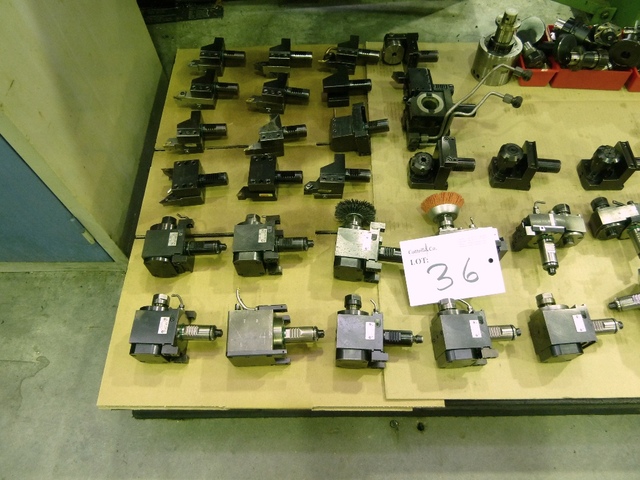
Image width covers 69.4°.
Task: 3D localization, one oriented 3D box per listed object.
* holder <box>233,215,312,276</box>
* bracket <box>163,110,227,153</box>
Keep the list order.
[{"bbox_3d":[-0.097,0.006,1.024,0.169,0.075,0.128,-1,59,2],"label":"holder"},{"bbox_3d":[-0.308,-0.270,1.164,0.149,0.060,0.087,-1,60,1],"label":"bracket"}]

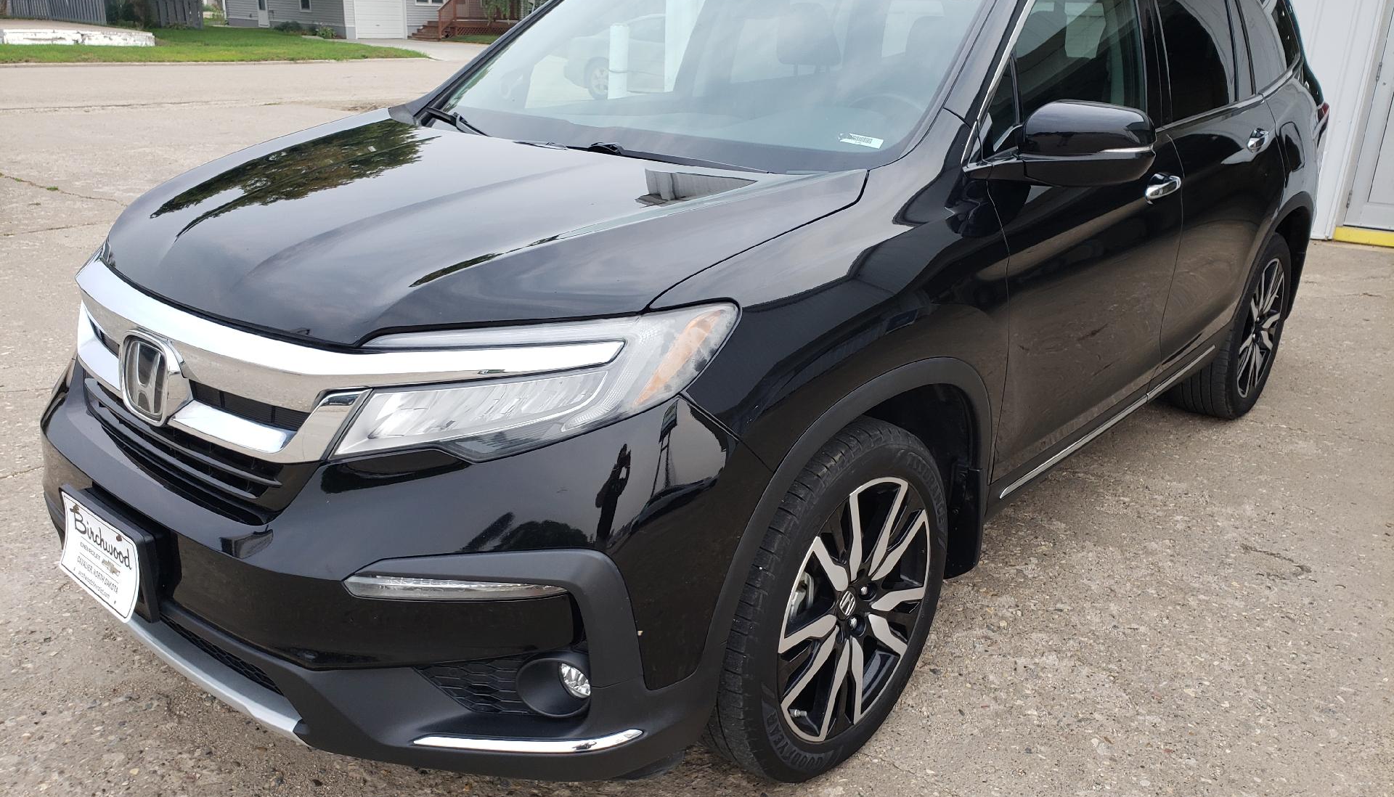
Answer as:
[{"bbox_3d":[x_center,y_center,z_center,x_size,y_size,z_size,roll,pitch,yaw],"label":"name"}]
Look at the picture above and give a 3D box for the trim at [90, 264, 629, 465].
[{"bbox_3d":[-0.848,-0.106,2.035,1.580,0.210,0.440,16,25,39],"label":"trim"}]

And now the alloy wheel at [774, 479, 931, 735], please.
[{"bbox_3d":[0.253,0.399,2.151,0.200,0.544,0.544,16,25,39],"label":"alloy wheel"}]

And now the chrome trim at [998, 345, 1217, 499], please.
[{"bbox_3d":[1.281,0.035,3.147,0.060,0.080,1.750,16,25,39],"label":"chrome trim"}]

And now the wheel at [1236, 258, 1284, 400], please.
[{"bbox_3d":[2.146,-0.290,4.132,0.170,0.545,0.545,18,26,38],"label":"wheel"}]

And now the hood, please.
[{"bbox_3d":[-0.604,-0.393,2.229,1.640,0.235,1.080,16,25,39],"label":"hood"}]

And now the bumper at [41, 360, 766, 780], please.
[{"bbox_3d":[-0.816,0.153,2.140,1.950,0.720,0.635,18,26,38],"label":"bumper"}]

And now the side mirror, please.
[{"bbox_3d":[0.728,-0.511,2.139,0.255,0.190,0.380,16,25,39],"label":"side mirror"}]

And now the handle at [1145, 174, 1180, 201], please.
[{"bbox_3d":[1.212,-0.565,2.747,0.055,0.050,0.230,18,26,38],"label":"handle"}]

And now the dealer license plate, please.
[{"bbox_3d":[-1.085,0.283,1.883,0.305,0.152,0.020,16,11,39],"label":"dealer license plate"}]

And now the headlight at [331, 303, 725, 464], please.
[{"bbox_3d":[-0.244,-0.027,1.644,0.637,0.250,0.190,2,20,3],"label":"headlight"}]

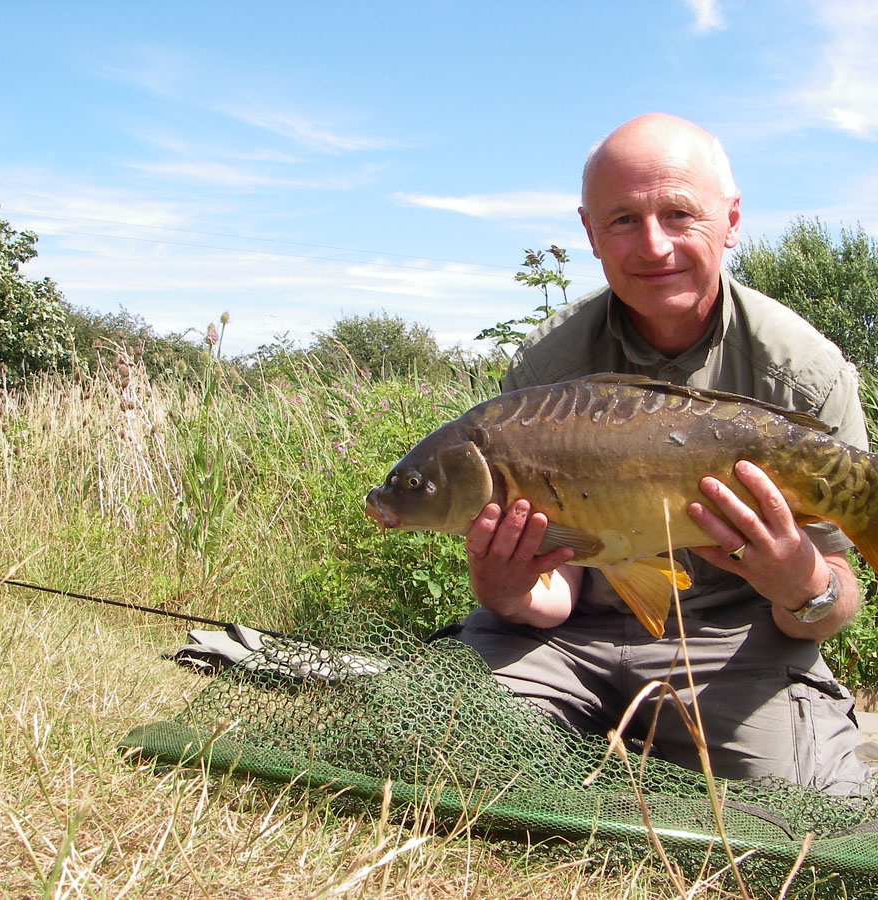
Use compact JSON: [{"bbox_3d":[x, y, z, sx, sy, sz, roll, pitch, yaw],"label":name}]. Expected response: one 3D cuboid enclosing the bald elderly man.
[{"bbox_3d":[0.275,-0.005,1.580,0.550,0.790,0.860,0,1,7],"label":"bald elderly man"}]

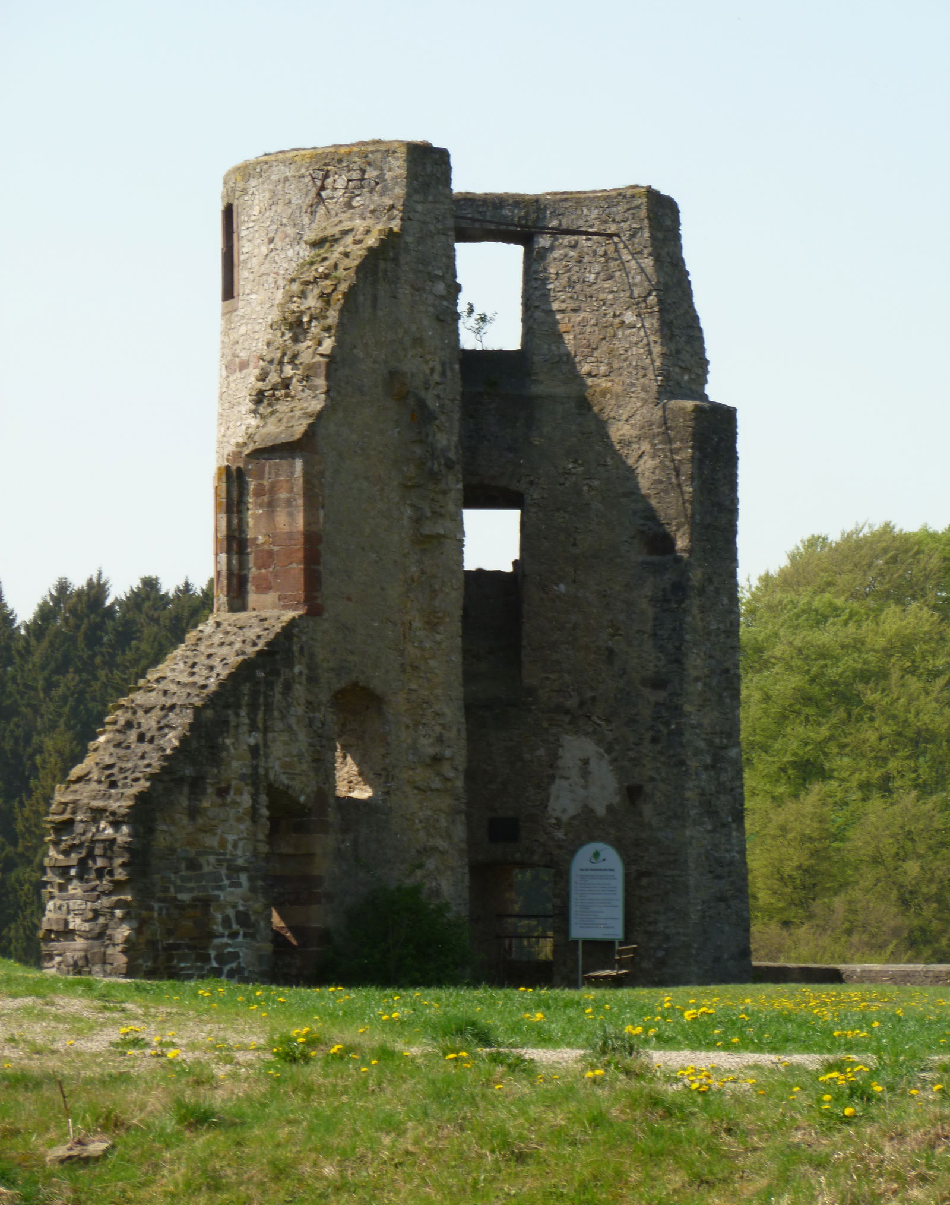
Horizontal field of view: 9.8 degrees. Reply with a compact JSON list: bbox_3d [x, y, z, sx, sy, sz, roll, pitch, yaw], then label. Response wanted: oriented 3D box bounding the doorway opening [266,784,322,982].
[{"bbox_3d":[-2.589,4.092,79.200,1.050,2.950,0.900,3,-3,-40],"label":"doorway opening"}]

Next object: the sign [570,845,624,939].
[{"bbox_3d":[1.760,4.184,80.000,0.790,1.420,0.040,1,-2,0],"label":"sign"}]

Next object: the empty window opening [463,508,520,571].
[{"bbox_3d":[0.259,-0.969,85.200,0.880,0.970,0.700,1,-2,0],"label":"empty window opening"}]

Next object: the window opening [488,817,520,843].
[{"bbox_3d":[0.443,3.510,85.200,0.500,0.410,0.450,0,-2,-12],"label":"window opening"}]

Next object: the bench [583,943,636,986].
[{"bbox_3d":[1.949,5.366,80.000,0.580,0.800,1.550,0,-2,9],"label":"bench"}]

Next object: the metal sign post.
[{"bbox_3d":[1.755,4.592,80.000,0.800,2.250,0.080,1,-2,0],"label":"metal sign post"}]

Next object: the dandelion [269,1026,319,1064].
[{"bbox_3d":[-1.046,2.559,32.000,0.290,0.210,0.270,1,-2,0],"label":"dandelion"}]

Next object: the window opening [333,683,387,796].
[{"bbox_3d":[-1.659,2.025,80.200,1.000,1.660,0.800,3,-3,-40],"label":"window opening"}]

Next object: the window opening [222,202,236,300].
[{"bbox_3d":[-3.613,-5.160,81.500,0.500,1.500,0.700,2,-3,-22],"label":"window opening"}]

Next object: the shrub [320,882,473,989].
[{"bbox_3d":[-1.122,4.867,79.800,2.100,1.680,1.800,1,-2,0],"label":"shrub"}]

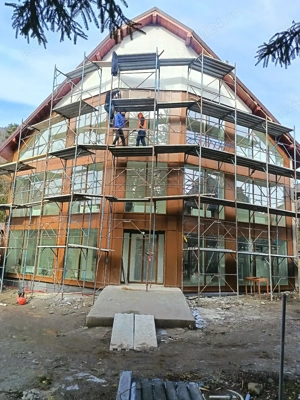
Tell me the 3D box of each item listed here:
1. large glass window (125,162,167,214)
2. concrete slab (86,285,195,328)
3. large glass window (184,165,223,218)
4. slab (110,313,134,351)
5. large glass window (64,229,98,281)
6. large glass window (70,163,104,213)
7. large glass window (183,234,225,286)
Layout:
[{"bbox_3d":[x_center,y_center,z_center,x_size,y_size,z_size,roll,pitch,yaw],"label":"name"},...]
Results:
[{"bbox_3d":[-0.144,-0.565,13.765,1.878,2.396,0.120,2,-10,2],"label":"large glass window"},{"bbox_3d":[-0.249,3.654,10.647,3.100,0.270,4.216,2,-3,0],"label":"concrete slab"},{"bbox_3d":[2.642,-0.318,14.490,2.390,2.396,0.120,8,-12,-26],"label":"large glass window"},{"bbox_3d":[-0.696,3.431,7.885,0.540,0.110,1.521,2,6,-3],"label":"slab"},{"bbox_3d":[-3.220,2.583,14.164,1.868,2.355,0.120,-4,-12,31],"label":"large glass window"},{"bbox_3d":[-3.088,-0.507,14.730,1.921,2.396,0.120,-4,-12,31],"label":"large glass window"},{"bbox_3d":[2.556,2.777,13.940,2.369,2.355,0.120,8,-12,-26],"label":"large glass window"}]

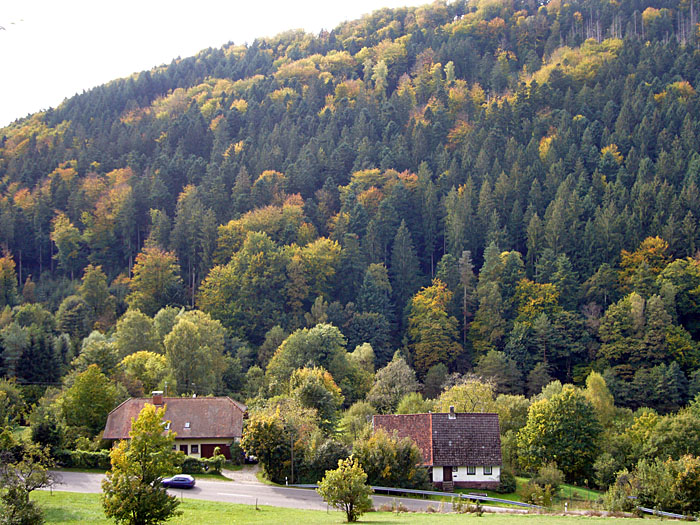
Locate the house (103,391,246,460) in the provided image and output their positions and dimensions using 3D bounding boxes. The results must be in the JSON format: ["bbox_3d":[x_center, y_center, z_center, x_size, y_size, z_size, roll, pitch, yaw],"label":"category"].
[{"bbox_3d":[-22.550,21.200,105.100,17.600,8.400,10.000,0,0,-2],"label":"house"}]

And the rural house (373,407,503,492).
[{"bbox_3d":[10.750,22.900,99.600,15.400,9.400,8.600,0,0,0],"label":"rural house"}]

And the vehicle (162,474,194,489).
[{"bbox_3d":[-19.750,24.900,90.400,3.900,1.420,1.680,0,0,13],"label":"vehicle"}]

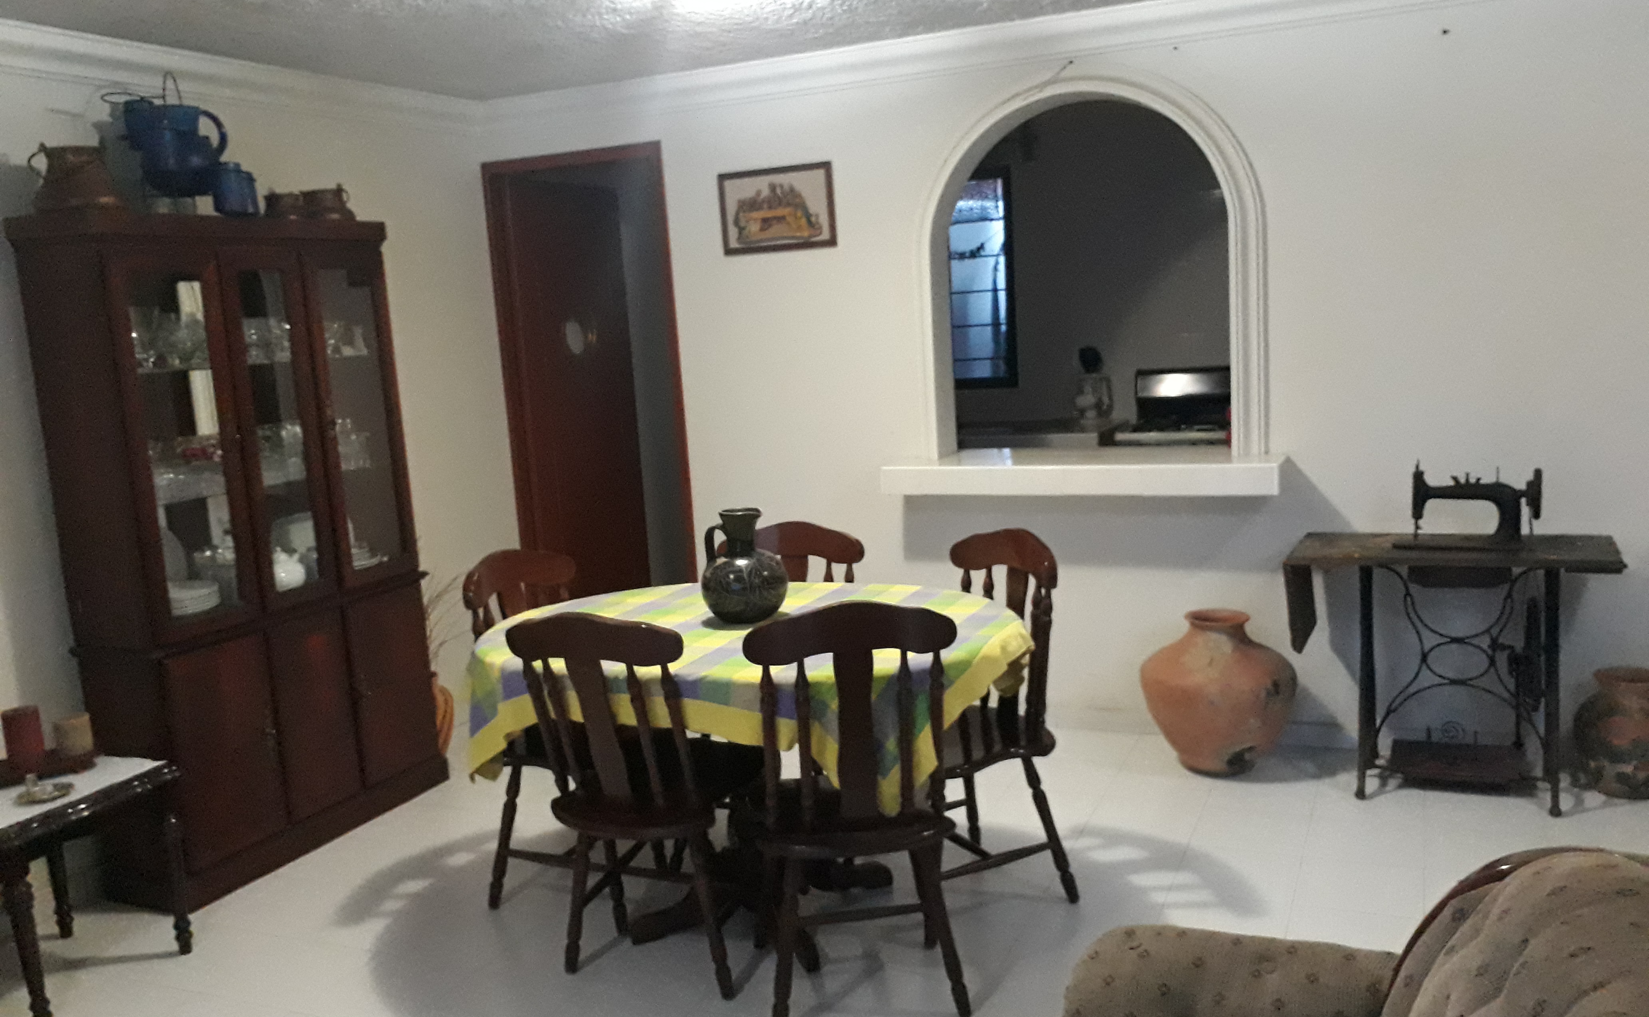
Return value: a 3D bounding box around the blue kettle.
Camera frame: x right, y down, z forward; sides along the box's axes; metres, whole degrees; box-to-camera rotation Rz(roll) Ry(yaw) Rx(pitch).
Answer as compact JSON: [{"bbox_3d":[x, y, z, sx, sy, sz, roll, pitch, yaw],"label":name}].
[{"bbox_3d":[-1.880,-1.035,3.717,0.200,0.270,0.310,3,11,35],"label":"blue kettle"}]

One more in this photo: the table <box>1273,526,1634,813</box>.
[{"bbox_3d":[1.866,0.483,3.861,0.865,0.745,0.450,0,10,24],"label":"table"}]

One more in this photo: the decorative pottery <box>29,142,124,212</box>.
[{"bbox_3d":[-2.050,-0.888,3.511,0.265,0.205,0.250,-9,10,-28],"label":"decorative pottery"}]

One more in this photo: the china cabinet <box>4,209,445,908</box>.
[{"bbox_3d":[-1.761,0.096,3.998,0.370,1.920,1.100,0,10,24],"label":"china cabinet"}]

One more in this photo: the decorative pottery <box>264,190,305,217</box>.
[{"bbox_3d":[-1.725,-0.954,4.109,0.135,0.107,0.130,-8,10,-24],"label":"decorative pottery"}]

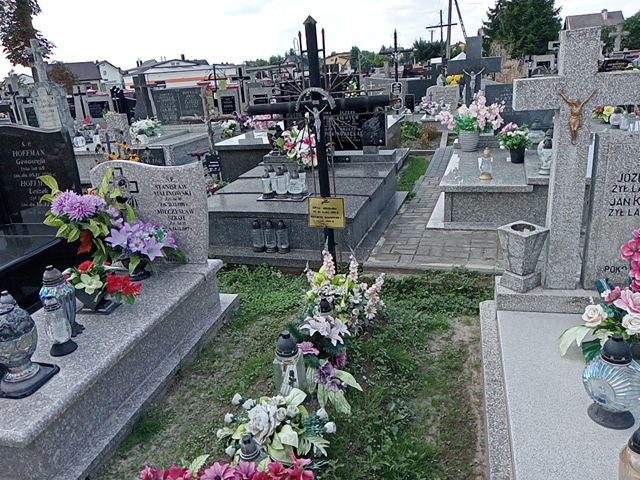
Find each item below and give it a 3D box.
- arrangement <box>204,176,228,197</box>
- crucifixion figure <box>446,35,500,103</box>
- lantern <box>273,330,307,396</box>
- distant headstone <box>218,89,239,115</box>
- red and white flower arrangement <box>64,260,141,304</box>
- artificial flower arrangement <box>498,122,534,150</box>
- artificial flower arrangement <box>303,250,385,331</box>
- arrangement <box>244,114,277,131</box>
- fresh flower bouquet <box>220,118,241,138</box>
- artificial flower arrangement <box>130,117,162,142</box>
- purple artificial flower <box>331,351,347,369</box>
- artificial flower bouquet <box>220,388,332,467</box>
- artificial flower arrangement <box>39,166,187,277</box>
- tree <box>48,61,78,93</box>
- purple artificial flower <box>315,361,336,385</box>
[{"bbox_3d":[-1.358,-0.669,6.600,0.340,0.270,0.300,1,19,16],"label":"arrangement"},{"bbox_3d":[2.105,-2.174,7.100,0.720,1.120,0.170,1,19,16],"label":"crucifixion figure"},{"bbox_3d":[-0.118,0.553,2.221,0.135,0.345,0.135,-5,18,-4],"label":"lantern"},{"bbox_3d":[-2.298,-3.453,13.000,0.550,0.750,0.140,0,19,12],"label":"distant headstone"},{"bbox_3d":[-1.050,0.210,2.500,0.340,0.230,0.270,-2,18,6],"label":"red and white flower arrangement"},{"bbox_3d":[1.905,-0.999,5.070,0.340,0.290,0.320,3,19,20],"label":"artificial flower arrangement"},{"bbox_3d":[0.147,0.323,3.250,0.480,0.420,0.380,1,19,16],"label":"artificial flower arrangement"},{"bbox_3d":[-0.971,-1.934,8.450,0.500,0.300,0.350,0,19,12],"label":"arrangement"},{"bbox_3d":[-1.573,-1.960,9.100,0.340,0.300,0.310,1,19,16],"label":"fresh flower bouquet"},{"bbox_3d":[-2.882,-1.836,8.600,0.500,0.360,0.420,1,19,16],"label":"artificial flower arrangement"},{"bbox_3d":[0.094,0.607,2.630,0.075,0.080,0.060,-14,21,-26],"label":"purple artificial flower"},{"bbox_3d":[-0.176,0.728,2.000,0.460,0.190,0.350,-1,18,8],"label":"artificial flower bouquet"},{"bbox_3d":[-1.138,-0.102,2.840,0.740,0.520,0.420,-1,18,8],"label":"artificial flower arrangement"},{"bbox_3d":[-15.917,-9.859,32.000,1.750,2.400,1.700,1,19,16],"label":"tree"},{"bbox_3d":[0.024,0.576,2.250,0.100,0.090,0.080,-4,18,0],"label":"purple artificial flower"}]

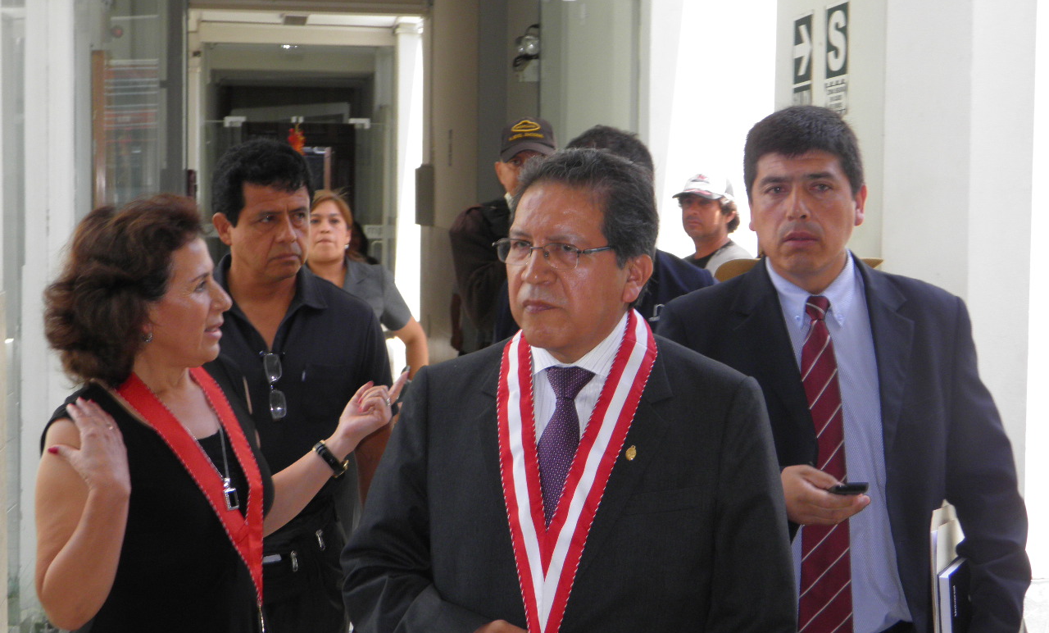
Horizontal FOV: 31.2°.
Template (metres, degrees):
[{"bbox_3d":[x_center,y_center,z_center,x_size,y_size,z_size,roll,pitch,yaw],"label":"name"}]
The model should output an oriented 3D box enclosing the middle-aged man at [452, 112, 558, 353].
[{"bbox_3d":[0.005,0.285,5.750,0.530,1.780,0.370,0,4,-13],"label":"middle-aged man"}]

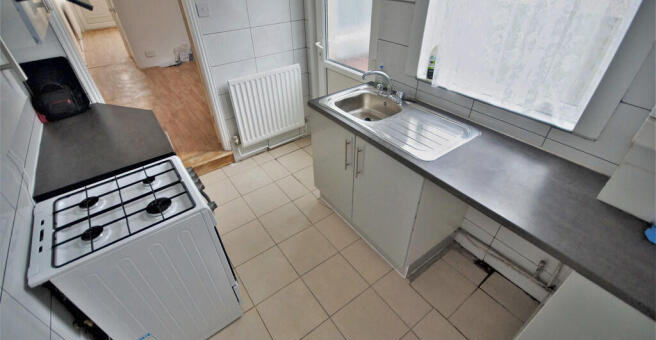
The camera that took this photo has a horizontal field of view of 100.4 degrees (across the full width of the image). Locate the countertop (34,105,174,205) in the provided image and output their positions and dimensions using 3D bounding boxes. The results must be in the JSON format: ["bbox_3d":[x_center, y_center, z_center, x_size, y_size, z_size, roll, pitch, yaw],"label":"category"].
[{"bbox_3d":[-1.365,-0.226,1.666,0.590,0.037,1.042,-25,44,-28],"label":"countertop"}]

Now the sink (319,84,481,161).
[{"bbox_3d":[0.399,-0.289,1.737,0.500,0.145,0.950,-24,42,-28],"label":"sink"}]

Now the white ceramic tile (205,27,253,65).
[{"bbox_3d":[-0.829,-1.055,2.345,0.400,0.250,0.010,-24,42,-28],"label":"white ceramic tile"}]

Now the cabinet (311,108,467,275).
[{"bbox_3d":[0.413,0.063,2.003,0.565,0.892,1.019,-25,44,-28],"label":"cabinet"}]

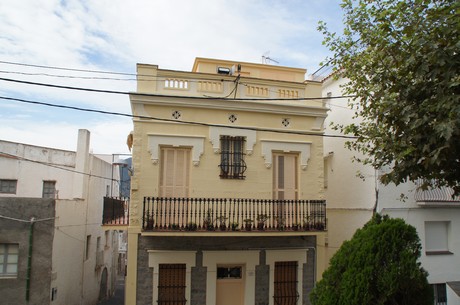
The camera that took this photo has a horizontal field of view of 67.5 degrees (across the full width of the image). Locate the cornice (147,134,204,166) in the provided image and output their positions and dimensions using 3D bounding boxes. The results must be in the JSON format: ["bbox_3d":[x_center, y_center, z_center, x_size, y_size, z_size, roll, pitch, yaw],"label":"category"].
[{"bbox_3d":[-1.722,-0.043,11.113,1.871,1.011,0.150,3,-8,-12],"label":"cornice"}]

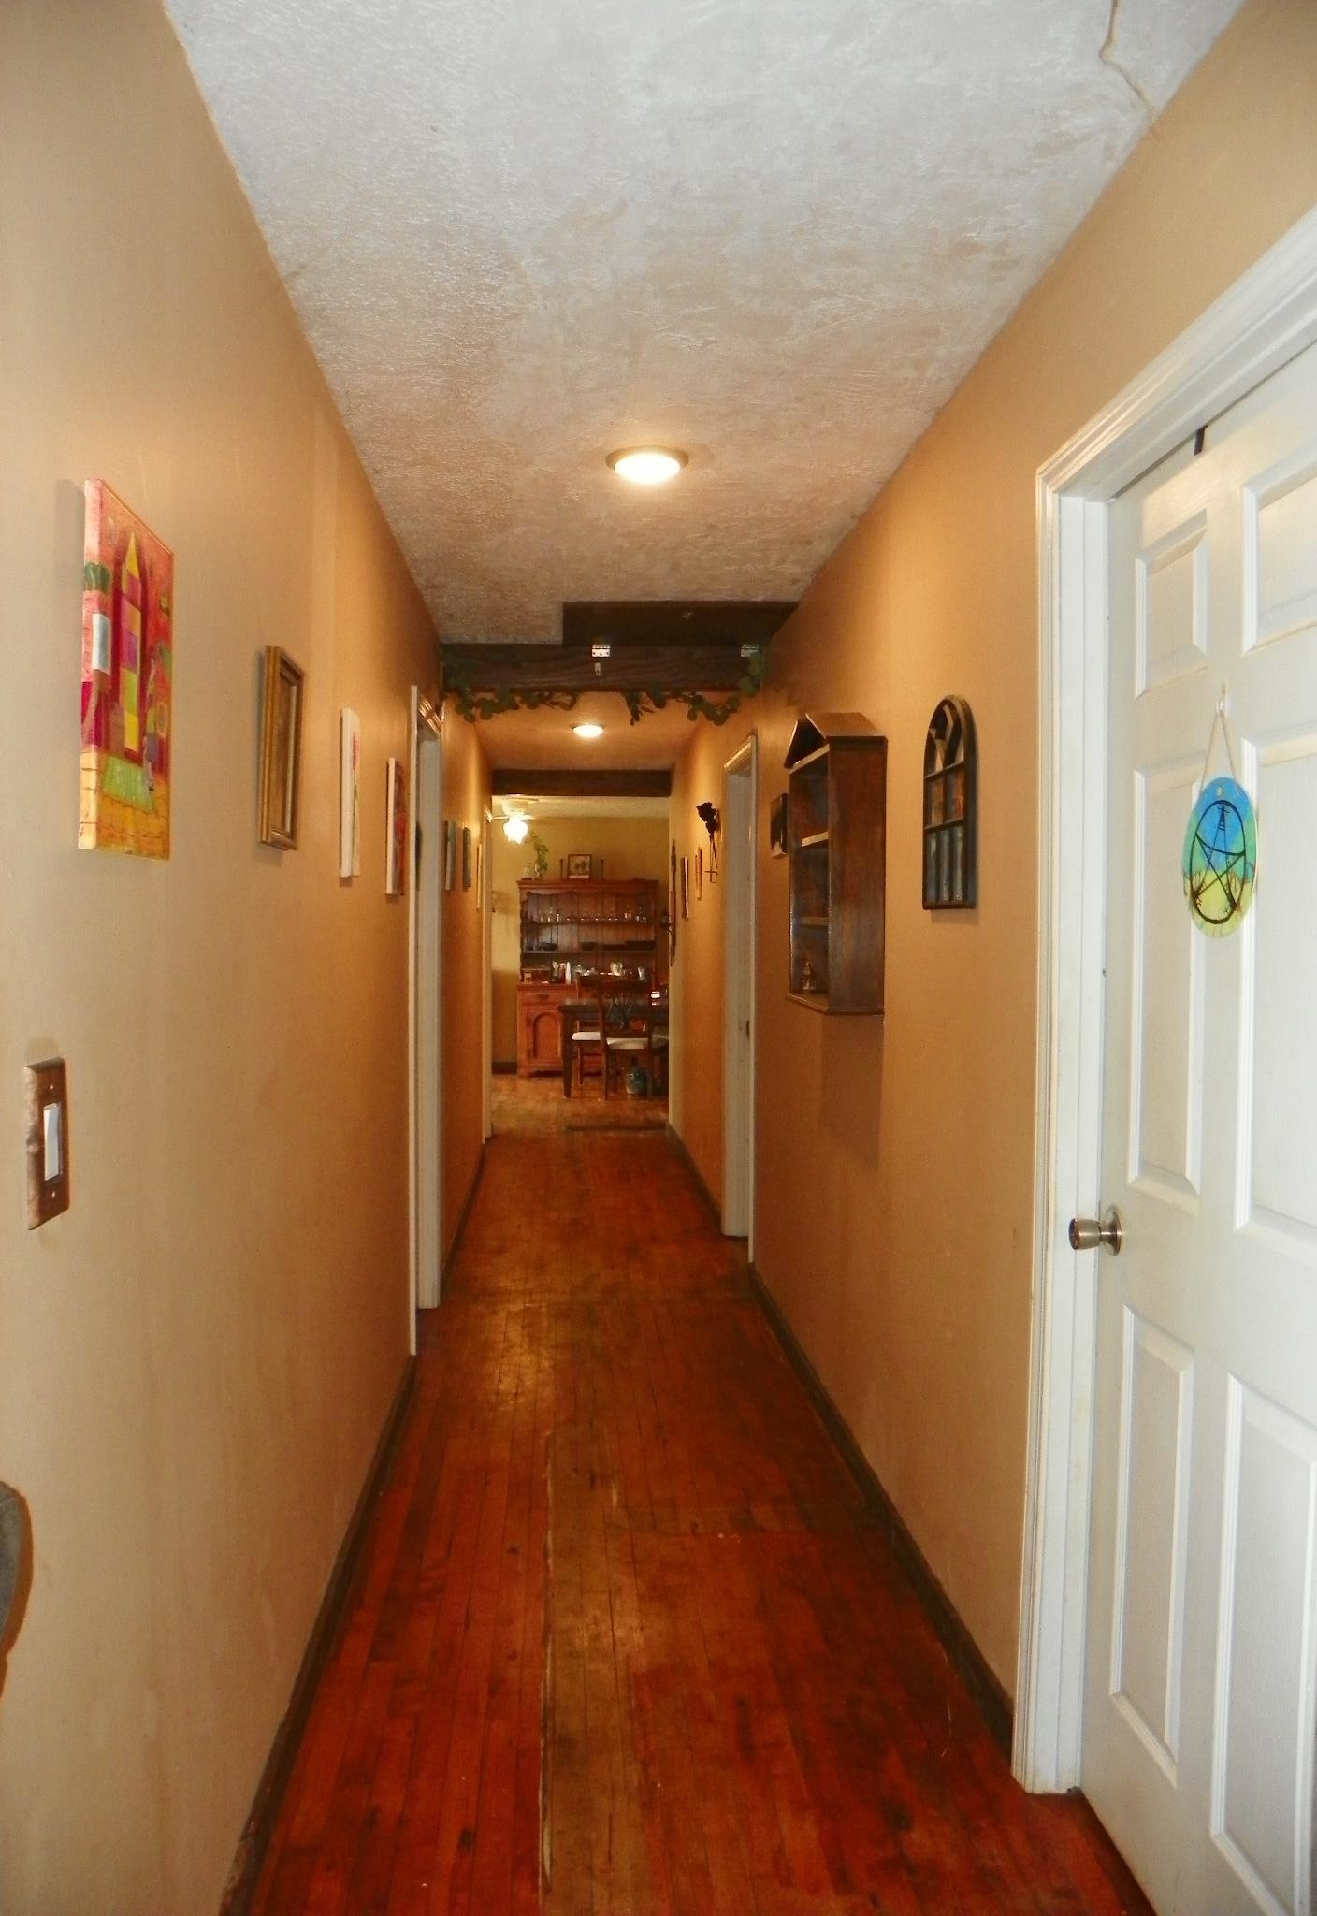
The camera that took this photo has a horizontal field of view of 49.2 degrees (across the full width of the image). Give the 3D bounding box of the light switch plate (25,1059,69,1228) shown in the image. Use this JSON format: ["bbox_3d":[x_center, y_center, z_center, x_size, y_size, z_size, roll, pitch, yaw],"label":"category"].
[{"bbox_3d":[-0.549,0.165,1.299,0.014,0.143,0.076,0,1,-4],"label":"light switch plate"}]

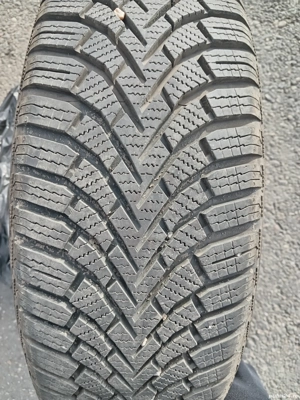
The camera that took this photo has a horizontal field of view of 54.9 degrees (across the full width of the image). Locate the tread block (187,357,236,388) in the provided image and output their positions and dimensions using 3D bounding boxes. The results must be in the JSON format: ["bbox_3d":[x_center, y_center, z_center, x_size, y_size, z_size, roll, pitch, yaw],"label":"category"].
[{"bbox_3d":[0.048,0.135,0.236,0.043,0.023,0.009,-32,26,10],"label":"tread block"}]

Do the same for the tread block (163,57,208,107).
[{"bbox_3d":[0.024,-0.078,0.193,0.037,0.009,0.019,-37,84,-14],"label":"tread block"}]

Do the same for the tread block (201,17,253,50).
[{"bbox_3d":[0.064,-0.139,0.243,0.042,0.010,0.029,-3,66,-14],"label":"tread block"}]

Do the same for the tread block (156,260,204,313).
[{"bbox_3d":[0.020,0.061,0.214,0.034,0.009,0.023,-39,102,5],"label":"tread block"}]

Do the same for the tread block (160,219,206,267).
[{"bbox_3d":[0.022,0.029,0.208,0.036,0.008,0.016,-36,97,1],"label":"tread block"}]

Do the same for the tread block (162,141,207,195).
[{"bbox_3d":[0.020,-0.020,0.184,0.037,0.009,0.017,-39,93,-7],"label":"tread block"}]

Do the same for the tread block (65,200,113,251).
[{"bbox_3d":[-0.036,0.015,0.183,0.036,0.009,0.014,45,95,0],"label":"tread block"}]

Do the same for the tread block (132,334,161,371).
[{"bbox_3d":[-0.004,0.119,0.232,0.012,0.009,0.039,30,110,-14],"label":"tread block"}]

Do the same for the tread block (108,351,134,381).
[{"bbox_3d":[-0.020,0.129,0.229,0.010,0.009,0.033,-32,111,14],"label":"tread block"}]

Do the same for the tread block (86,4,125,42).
[{"bbox_3d":[-0.035,-0.147,0.238,0.040,0.009,0.021,37,69,17],"label":"tread block"}]

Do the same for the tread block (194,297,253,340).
[{"bbox_3d":[0.051,0.083,0.206,0.047,0.013,0.018,-13,111,-14],"label":"tread block"}]

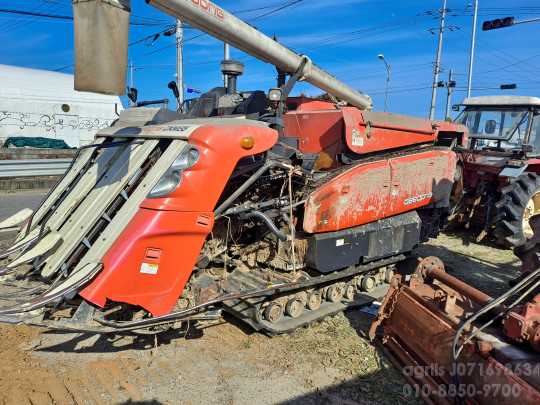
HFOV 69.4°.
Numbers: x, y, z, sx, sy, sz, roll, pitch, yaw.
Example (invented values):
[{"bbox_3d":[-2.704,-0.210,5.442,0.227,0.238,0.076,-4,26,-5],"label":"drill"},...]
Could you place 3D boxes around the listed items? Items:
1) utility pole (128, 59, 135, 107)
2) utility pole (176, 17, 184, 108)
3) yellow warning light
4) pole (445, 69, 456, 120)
[{"bbox_3d":[-15.345,-10.183,43.727,0.260,10.950,0.260,1,8,0],"label":"utility pole"},{"bbox_3d":[-3.805,-5.478,16.571,0.270,9.300,0.270,1,8,0],"label":"utility pole"},{"bbox_3d":[-0.159,-0.416,2.750,0.095,0.093,0.060,-5,10,-37],"label":"yellow warning light"},{"bbox_3d":[13.421,-6.066,29.508,0.280,7.700,0.280,1,8,0],"label":"pole"}]

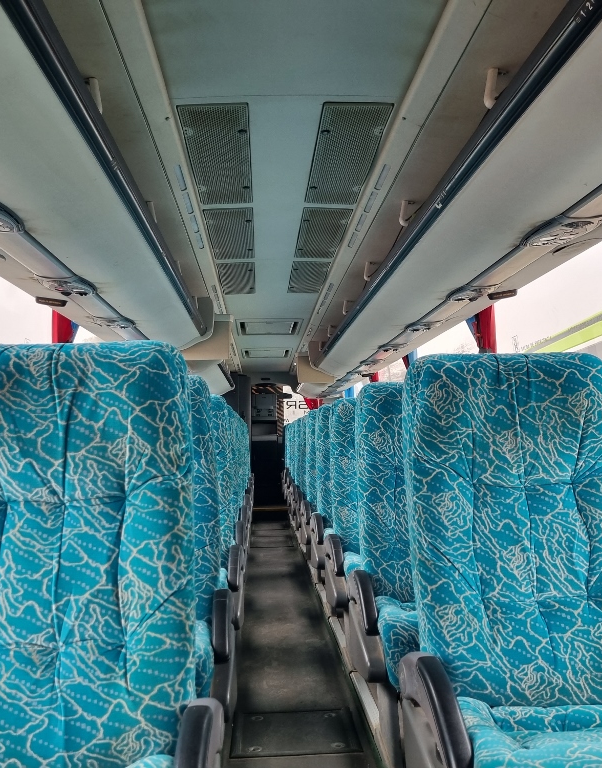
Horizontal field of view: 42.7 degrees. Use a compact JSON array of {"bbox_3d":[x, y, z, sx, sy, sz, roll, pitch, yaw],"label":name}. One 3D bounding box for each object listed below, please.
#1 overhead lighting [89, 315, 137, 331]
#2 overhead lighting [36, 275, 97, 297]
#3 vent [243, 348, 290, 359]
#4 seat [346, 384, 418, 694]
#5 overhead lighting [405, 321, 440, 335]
[{"bbox_3d":[-0.949,-0.311,3.931,0.144,0.046,0.365,-1,-4,-3],"label":"overhead lighting"},{"bbox_3d":[-0.899,-0.376,2.975,0.144,0.046,0.365,-1,-4,-3],"label":"overhead lighting"},{"bbox_3d":[-0.371,-0.337,8.251,0.475,0.048,0.845,-1,-4,-3],"label":"vent"},{"bbox_3d":[0.410,0.498,2.286,0.466,1.066,0.797,-1,-4,-3],"label":"seat"},{"bbox_3d":[0.650,-0.315,4.131,0.144,0.046,0.365,-1,-4,-3],"label":"overhead lighting"}]

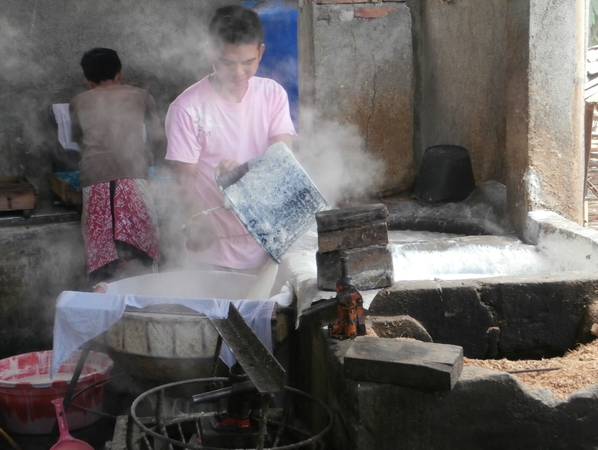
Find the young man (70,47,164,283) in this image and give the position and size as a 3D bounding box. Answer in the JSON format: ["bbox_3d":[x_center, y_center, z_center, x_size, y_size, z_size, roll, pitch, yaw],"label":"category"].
[{"bbox_3d":[-0.794,-0.071,5.237,0.420,1.420,0.440,-2,10,-6],"label":"young man"}]

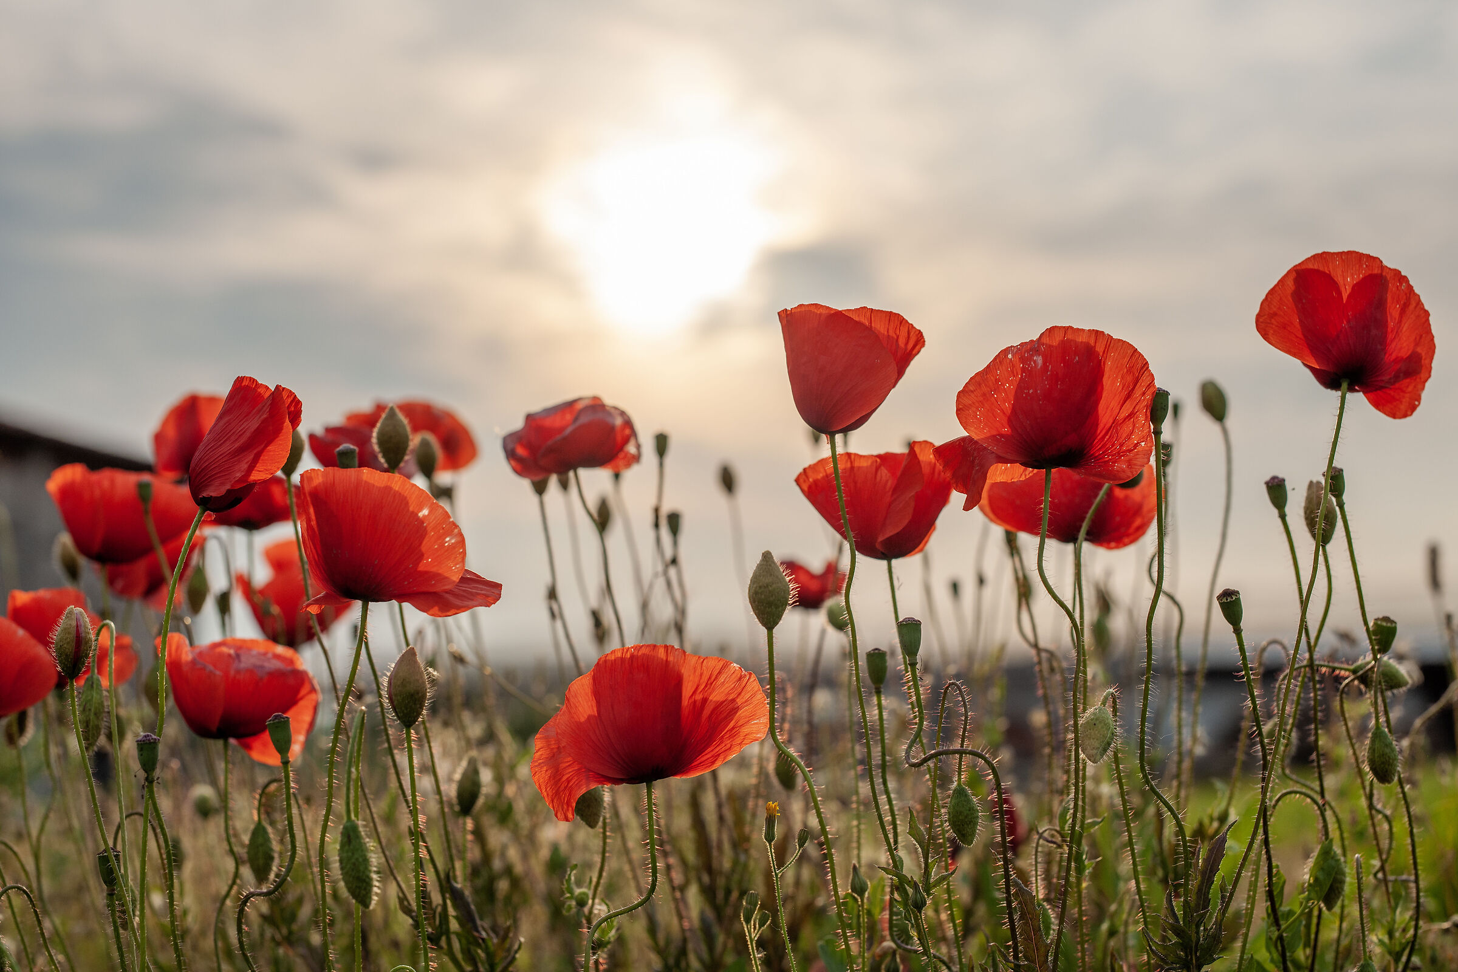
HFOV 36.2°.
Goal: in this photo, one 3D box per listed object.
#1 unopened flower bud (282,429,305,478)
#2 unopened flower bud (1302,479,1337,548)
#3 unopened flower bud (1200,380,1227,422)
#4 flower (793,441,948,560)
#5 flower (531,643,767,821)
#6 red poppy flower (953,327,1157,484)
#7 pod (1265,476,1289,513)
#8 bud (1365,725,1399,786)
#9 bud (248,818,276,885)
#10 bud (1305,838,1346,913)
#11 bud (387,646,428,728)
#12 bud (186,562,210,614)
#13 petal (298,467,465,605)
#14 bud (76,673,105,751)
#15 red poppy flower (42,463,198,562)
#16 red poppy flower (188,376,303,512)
[{"bbox_3d":[-0.163,-0.013,0.830,0.009,0.019,0.009,7,-5,-11],"label":"unopened flower bud"},{"bbox_3d":[0.207,0.010,0.780,0.010,0.023,0.010,-13,-3,0],"label":"unopened flower bud"},{"bbox_3d":[0.176,-0.030,0.806,0.008,0.016,0.008,-16,-6,0],"label":"unopened flower bud"},{"bbox_3d":[0.054,0.005,0.830,0.058,0.043,0.055,-5,-3,0],"label":"flower"},{"bbox_3d":[-0.026,0.080,0.720,0.075,0.056,0.068,0,-5,0],"label":"flower"},{"bbox_3d":[0.113,-0.028,0.770,0.070,0.054,0.063,0,-5,8],"label":"red poppy flower"},{"bbox_3d":[0.182,0.003,0.740,0.007,0.013,0.007,-11,-3,0],"label":"pod"},{"bbox_3d":[0.229,0.094,0.780,0.011,0.021,0.011,-7,-5,16],"label":"bud"},{"bbox_3d":[-0.164,0.128,0.780,0.010,0.024,0.010,2,-3,0],"label":"bud"},{"bbox_3d":[0.209,0.137,0.780,0.012,0.025,0.012,2,-5,15],"label":"bud"},{"bbox_3d":[-0.102,0.064,0.710,0.013,0.026,0.012,3,-5,0],"label":"bud"},{"bbox_3d":[-0.238,0.046,1.000,0.010,0.023,0.010,1,-5,-13],"label":"bud"},{"bbox_3d":[-0.113,0.016,0.725,0.054,0.045,0.041,-3,-3,0],"label":"petal"},{"bbox_3d":[-0.235,0.083,0.820,0.010,0.028,0.010,3,-5,-16],"label":"bud"},{"bbox_3d":[-0.242,0.011,0.890,0.064,0.039,0.060,-3,-3,0],"label":"red poppy flower"},{"bbox_3d":[-0.142,-0.012,0.656,0.025,0.041,0.034,26,-5,0],"label":"red poppy flower"}]

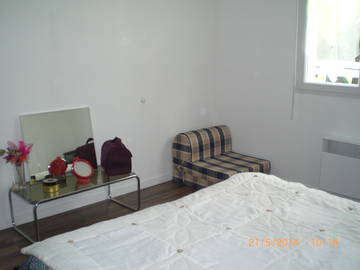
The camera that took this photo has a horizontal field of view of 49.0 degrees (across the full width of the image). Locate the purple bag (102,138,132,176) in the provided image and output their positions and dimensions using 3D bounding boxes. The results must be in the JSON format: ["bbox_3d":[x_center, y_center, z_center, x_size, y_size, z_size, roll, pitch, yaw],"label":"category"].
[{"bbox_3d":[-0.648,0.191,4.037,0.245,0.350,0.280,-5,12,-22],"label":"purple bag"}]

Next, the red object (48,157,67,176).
[{"bbox_3d":[-1.223,0.315,3.945,0.175,0.185,0.090,-11,15,-42],"label":"red object"}]

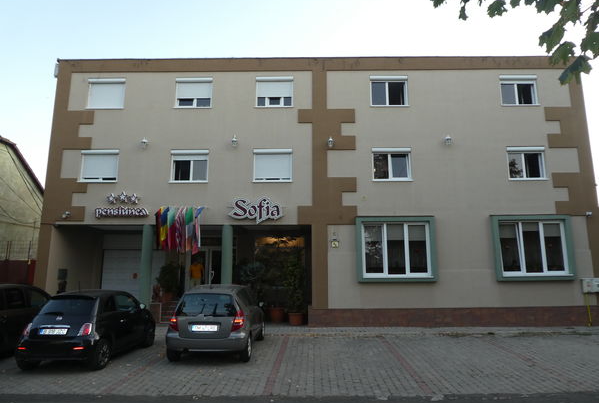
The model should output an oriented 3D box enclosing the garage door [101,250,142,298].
[{"bbox_3d":[-6.728,3.180,16.879,2.551,2.400,0.100,0,-10,1],"label":"garage door"}]

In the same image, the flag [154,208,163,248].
[{"bbox_3d":[-4.625,0.914,13.843,0.265,1.356,0.350,0,-10,1],"label":"flag"}]

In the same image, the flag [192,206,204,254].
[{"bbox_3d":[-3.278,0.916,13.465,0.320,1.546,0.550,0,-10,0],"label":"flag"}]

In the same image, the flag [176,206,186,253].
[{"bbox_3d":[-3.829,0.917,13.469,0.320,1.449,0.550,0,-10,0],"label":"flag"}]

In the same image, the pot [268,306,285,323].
[{"bbox_3d":[-0.849,4.215,15.487,0.578,0.581,0.560,0,-9,0],"label":"pot"}]

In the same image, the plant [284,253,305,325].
[{"bbox_3d":[-0.207,3.109,14.979,0.775,2.594,0.750,0,-9,0],"label":"plant"}]

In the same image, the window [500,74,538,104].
[{"bbox_3d":[8.164,-4.088,15.480,1.426,1.202,0.200,0,-9,0],"label":"window"}]

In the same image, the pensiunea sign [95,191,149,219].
[{"bbox_3d":[-5.971,0.142,14.060,1.827,0.923,0.130,0,-10,0],"label":"pensiunea sign"}]

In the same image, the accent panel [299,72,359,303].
[{"bbox_3d":[0.968,-0.616,14.522,2.030,8.522,0.060,0,-10,1],"label":"accent panel"}]

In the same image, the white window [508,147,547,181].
[{"bbox_3d":[7.822,-1.274,14.325,1.341,1.167,0.180,0,-10,0],"label":"white window"}]

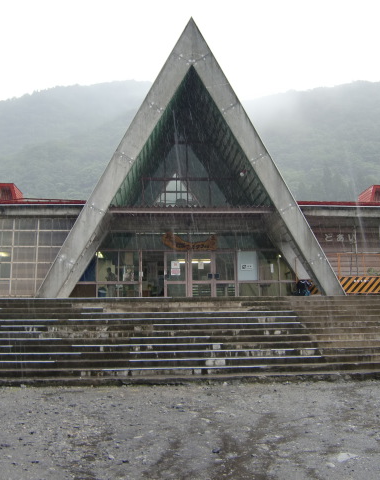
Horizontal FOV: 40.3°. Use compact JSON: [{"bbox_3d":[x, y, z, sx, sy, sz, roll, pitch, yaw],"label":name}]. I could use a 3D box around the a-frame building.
[{"bbox_3d":[-0.327,-2.419,23.461,10.633,10.545,10.000,0,-9,-5],"label":"a-frame building"}]

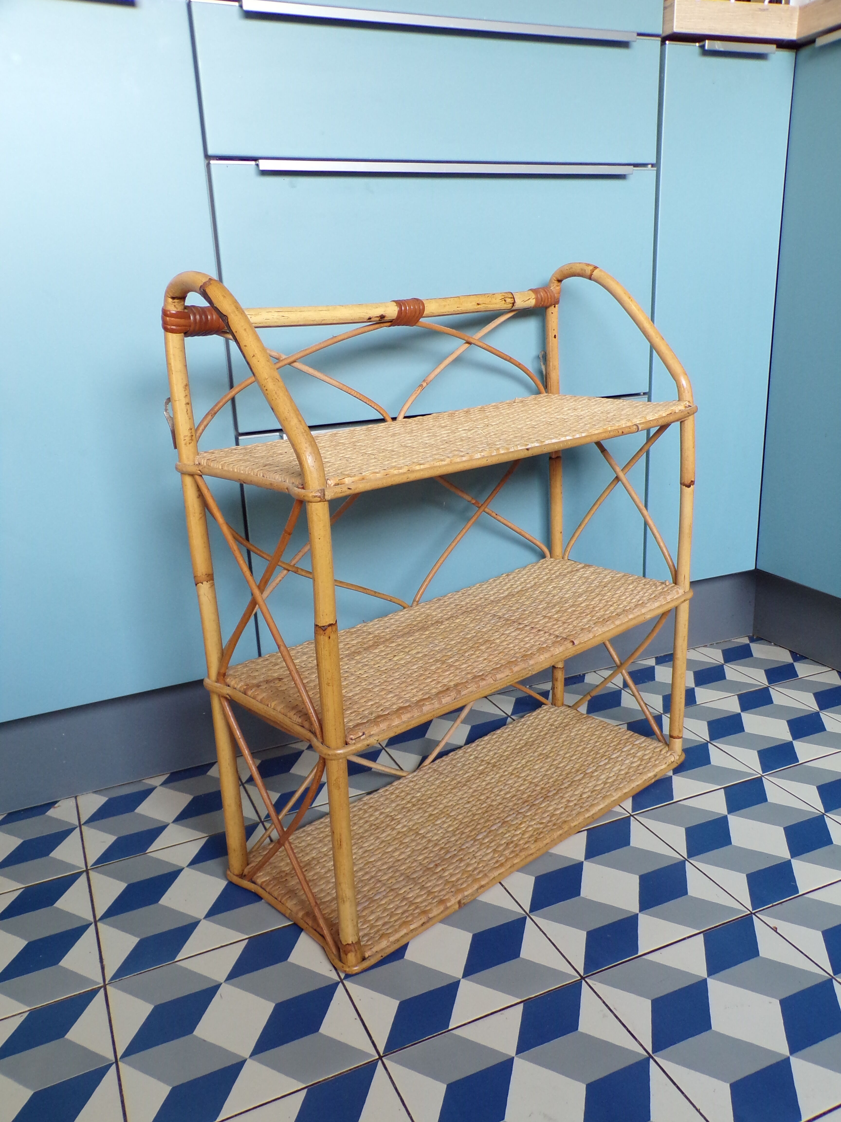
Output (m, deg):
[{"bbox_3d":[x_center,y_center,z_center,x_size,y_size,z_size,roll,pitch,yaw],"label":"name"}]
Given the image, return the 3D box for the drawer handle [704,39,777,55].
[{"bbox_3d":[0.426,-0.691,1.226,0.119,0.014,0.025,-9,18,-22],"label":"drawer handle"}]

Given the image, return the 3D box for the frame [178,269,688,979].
[{"bbox_3d":[0.055,0.003,1.004,0.562,0.637,0.228,-17,22,-39],"label":"frame"}]

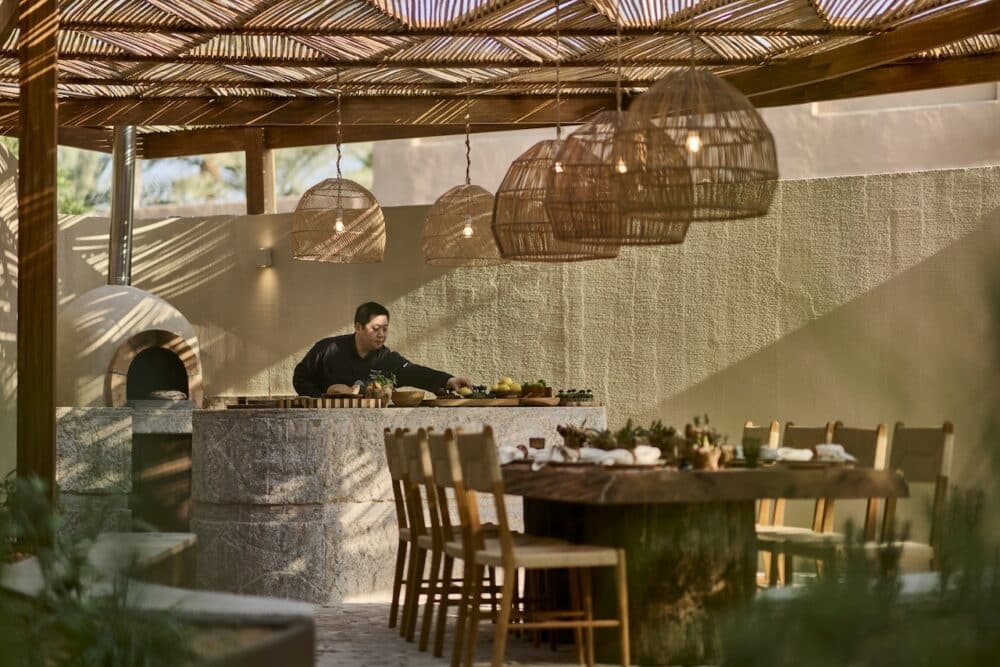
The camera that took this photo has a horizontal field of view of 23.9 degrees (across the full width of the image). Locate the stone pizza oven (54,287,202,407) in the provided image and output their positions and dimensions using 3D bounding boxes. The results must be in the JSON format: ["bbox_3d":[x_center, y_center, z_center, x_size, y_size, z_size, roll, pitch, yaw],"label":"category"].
[{"bbox_3d":[-2.150,0.069,13.508,0.860,0.700,0.950,1,-2,-26],"label":"stone pizza oven"}]

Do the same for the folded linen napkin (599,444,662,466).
[{"bbox_3d":[0.459,0.429,8.297,0.220,0.072,0.130,0,-2,-10],"label":"folded linen napkin"}]

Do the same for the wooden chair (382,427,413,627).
[{"bbox_3d":[-0.211,0.842,10.148,0.510,0.875,0.475,0,-2,-9],"label":"wooden chair"}]

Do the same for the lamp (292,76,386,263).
[{"bbox_3d":[-0.834,-0.852,12.270,0.481,0.956,0.481,-1,-2,1],"label":"lamp"}]

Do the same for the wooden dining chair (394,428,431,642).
[{"bbox_3d":[-0.111,0.823,9.525,0.520,0.880,0.490,0,-2,-10],"label":"wooden dining chair"}]

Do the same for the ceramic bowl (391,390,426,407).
[{"bbox_3d":[-0.466,0.334,12.019,0.176,0.079,0.176,-1,-2,0],"label":"ceramic bowl"}]

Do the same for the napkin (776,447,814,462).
[{"bbox_3d":[1.030,0.420,8.230,0.135,0.052,0.100,0,-2,-9],"label":"napkin"}]

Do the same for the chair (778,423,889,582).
[{"bbox_3d":[1.145,0.791,8.986,0.520,0.880,0.490,0,-2,-10],"label":"chair"}]

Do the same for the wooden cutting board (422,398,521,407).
[{"bbox_3d":[-0.149,0.361,12.165,0.510,0.036,0.280,0,-2,-8],"label":"wooden cutting board"}]

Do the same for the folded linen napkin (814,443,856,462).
[{"bbox_3d":[1.172,0.416,8.250,0.150,0.065,0.110,0,-2,-9],"label":"folded linen napkin"}]

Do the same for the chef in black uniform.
[{"bbox_3d":[-0.630,0.611,12.606,0.800,1.550,0.550,1,-3,-28],"label":"chef in black uniform"}]

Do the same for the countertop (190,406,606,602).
[{"bbox_3d":[-0.542,0.882,12.295,2.100,0.985,0.850,0,-2,-8],"label":"countertop"}]

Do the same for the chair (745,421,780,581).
[{"bbox_3d":[0.940,0.842,10.440,0.510,0.875,0.475,0,-2,-9],"label":"chair"}]

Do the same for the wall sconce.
[{"bbox_3d":[-1.379,-0.443,13.829,0.076,0.122,0.085,-2,-3,29],"label":"wall sconce"}]

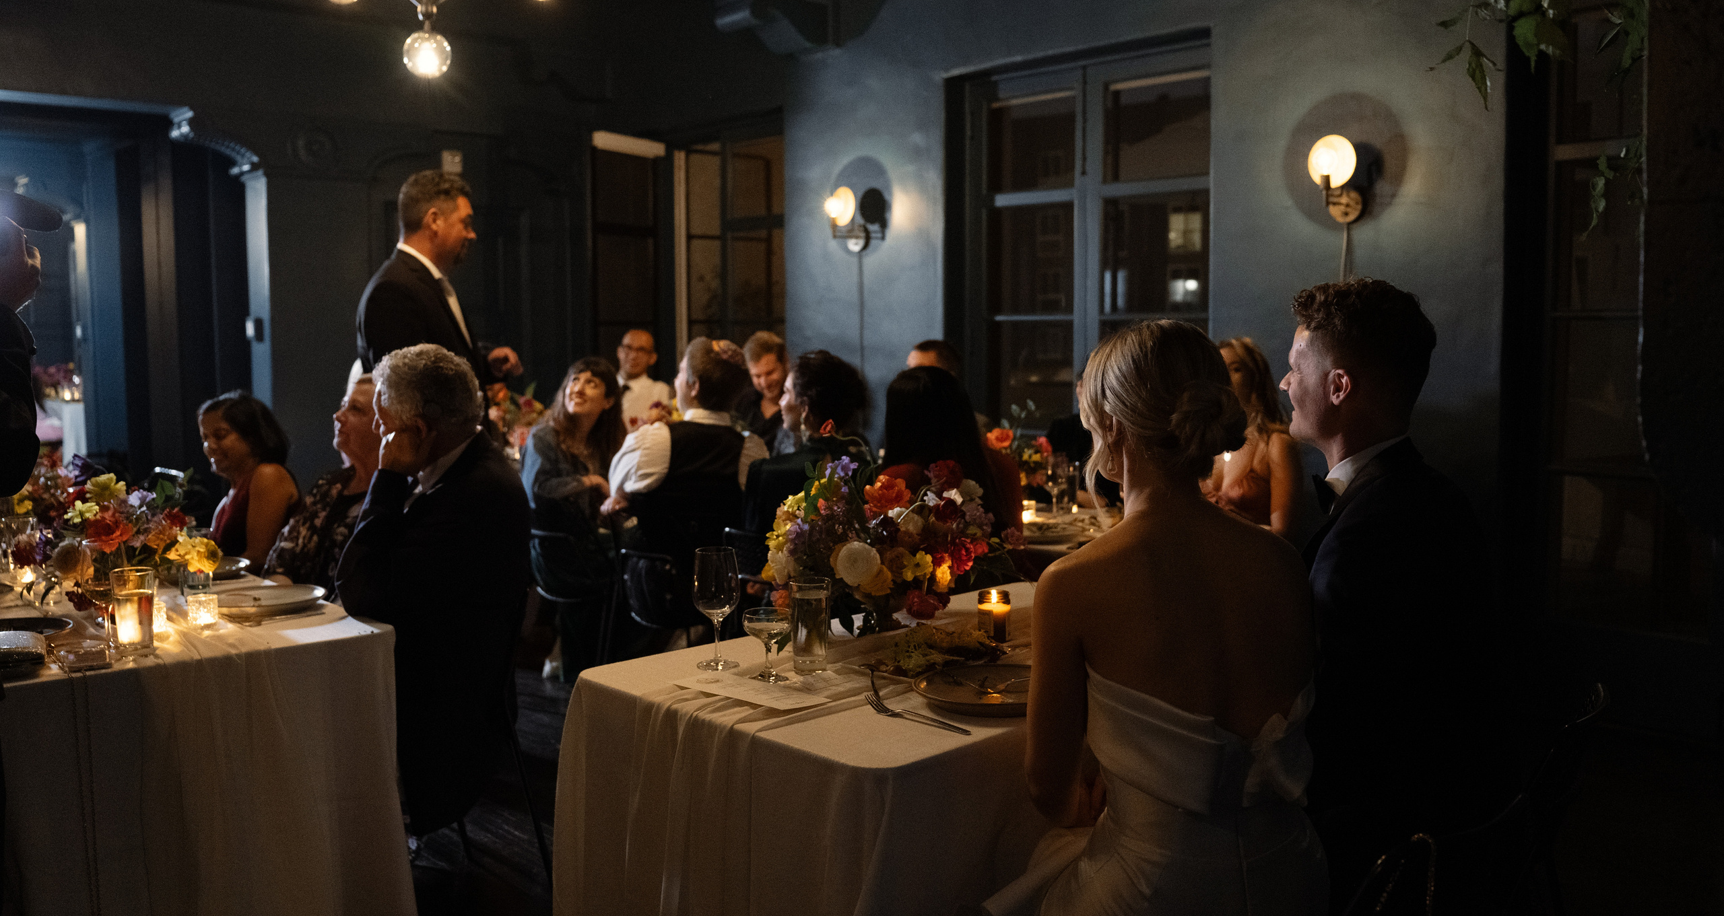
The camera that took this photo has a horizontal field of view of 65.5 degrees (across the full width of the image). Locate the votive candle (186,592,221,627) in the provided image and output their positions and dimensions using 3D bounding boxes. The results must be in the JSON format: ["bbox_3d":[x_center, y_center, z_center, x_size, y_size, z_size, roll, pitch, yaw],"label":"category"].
[{"bbox_3d":[-1.349,0.304,2.743,0.068,0.068,0.068,0,5,0],"label":"votive candle"}]

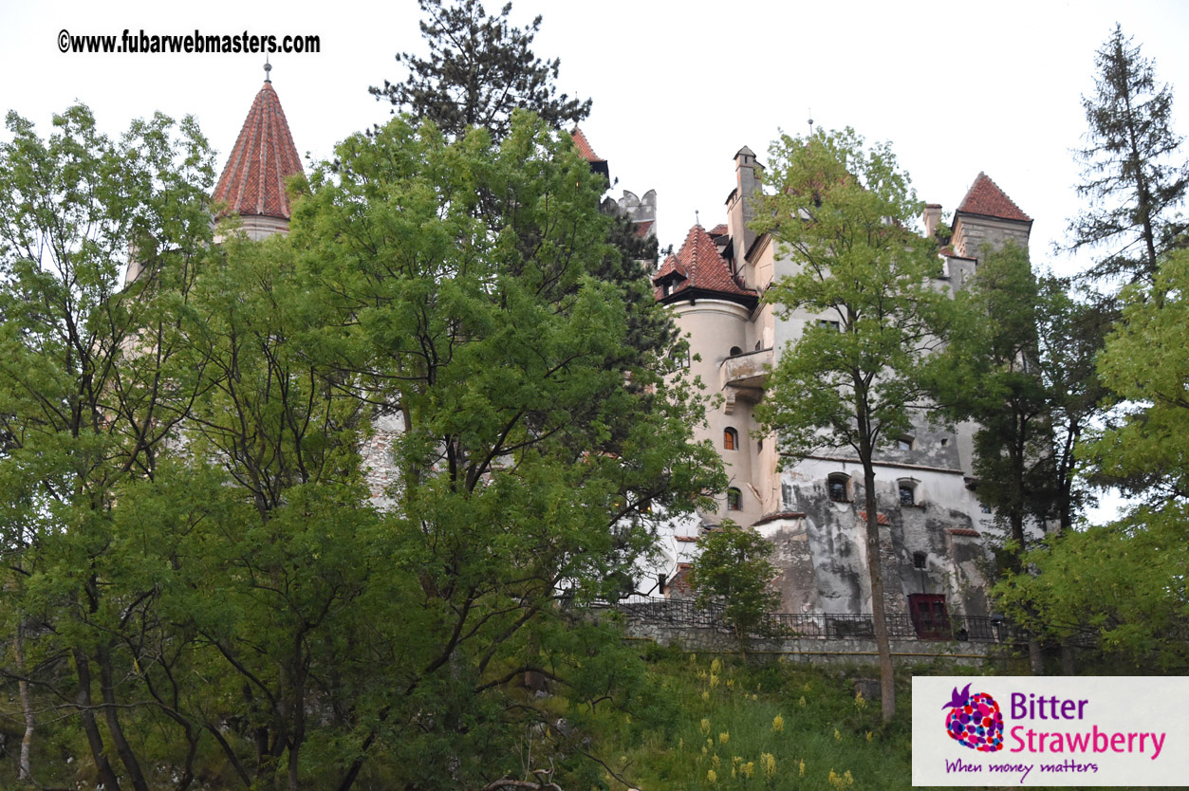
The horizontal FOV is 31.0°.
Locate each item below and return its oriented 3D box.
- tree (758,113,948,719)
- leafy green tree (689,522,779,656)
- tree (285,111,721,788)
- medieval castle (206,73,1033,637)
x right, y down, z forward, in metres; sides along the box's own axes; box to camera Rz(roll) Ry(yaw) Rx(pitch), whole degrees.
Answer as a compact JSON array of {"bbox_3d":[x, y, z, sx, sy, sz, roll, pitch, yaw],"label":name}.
[{"bbox_3d":[10.380,0.560,87.180,8.000,25.600,7.600,-1,-20,0],"label":"tree"},{"bbox_3d":[6.200,8.600,95.420,3.970,6.180,3.770,-1,-20,0],"label":"leafy green tree"},{"bbox_3d":[-3.010,1.130,71.030,14.400,23.700,13.680,-1,-20,0],"label":"tree"},{"bbox_3d":[0.810,0.720,114.880,42.000,30.000,25.000,3,-21,-8],"label":"medieval castle"}]

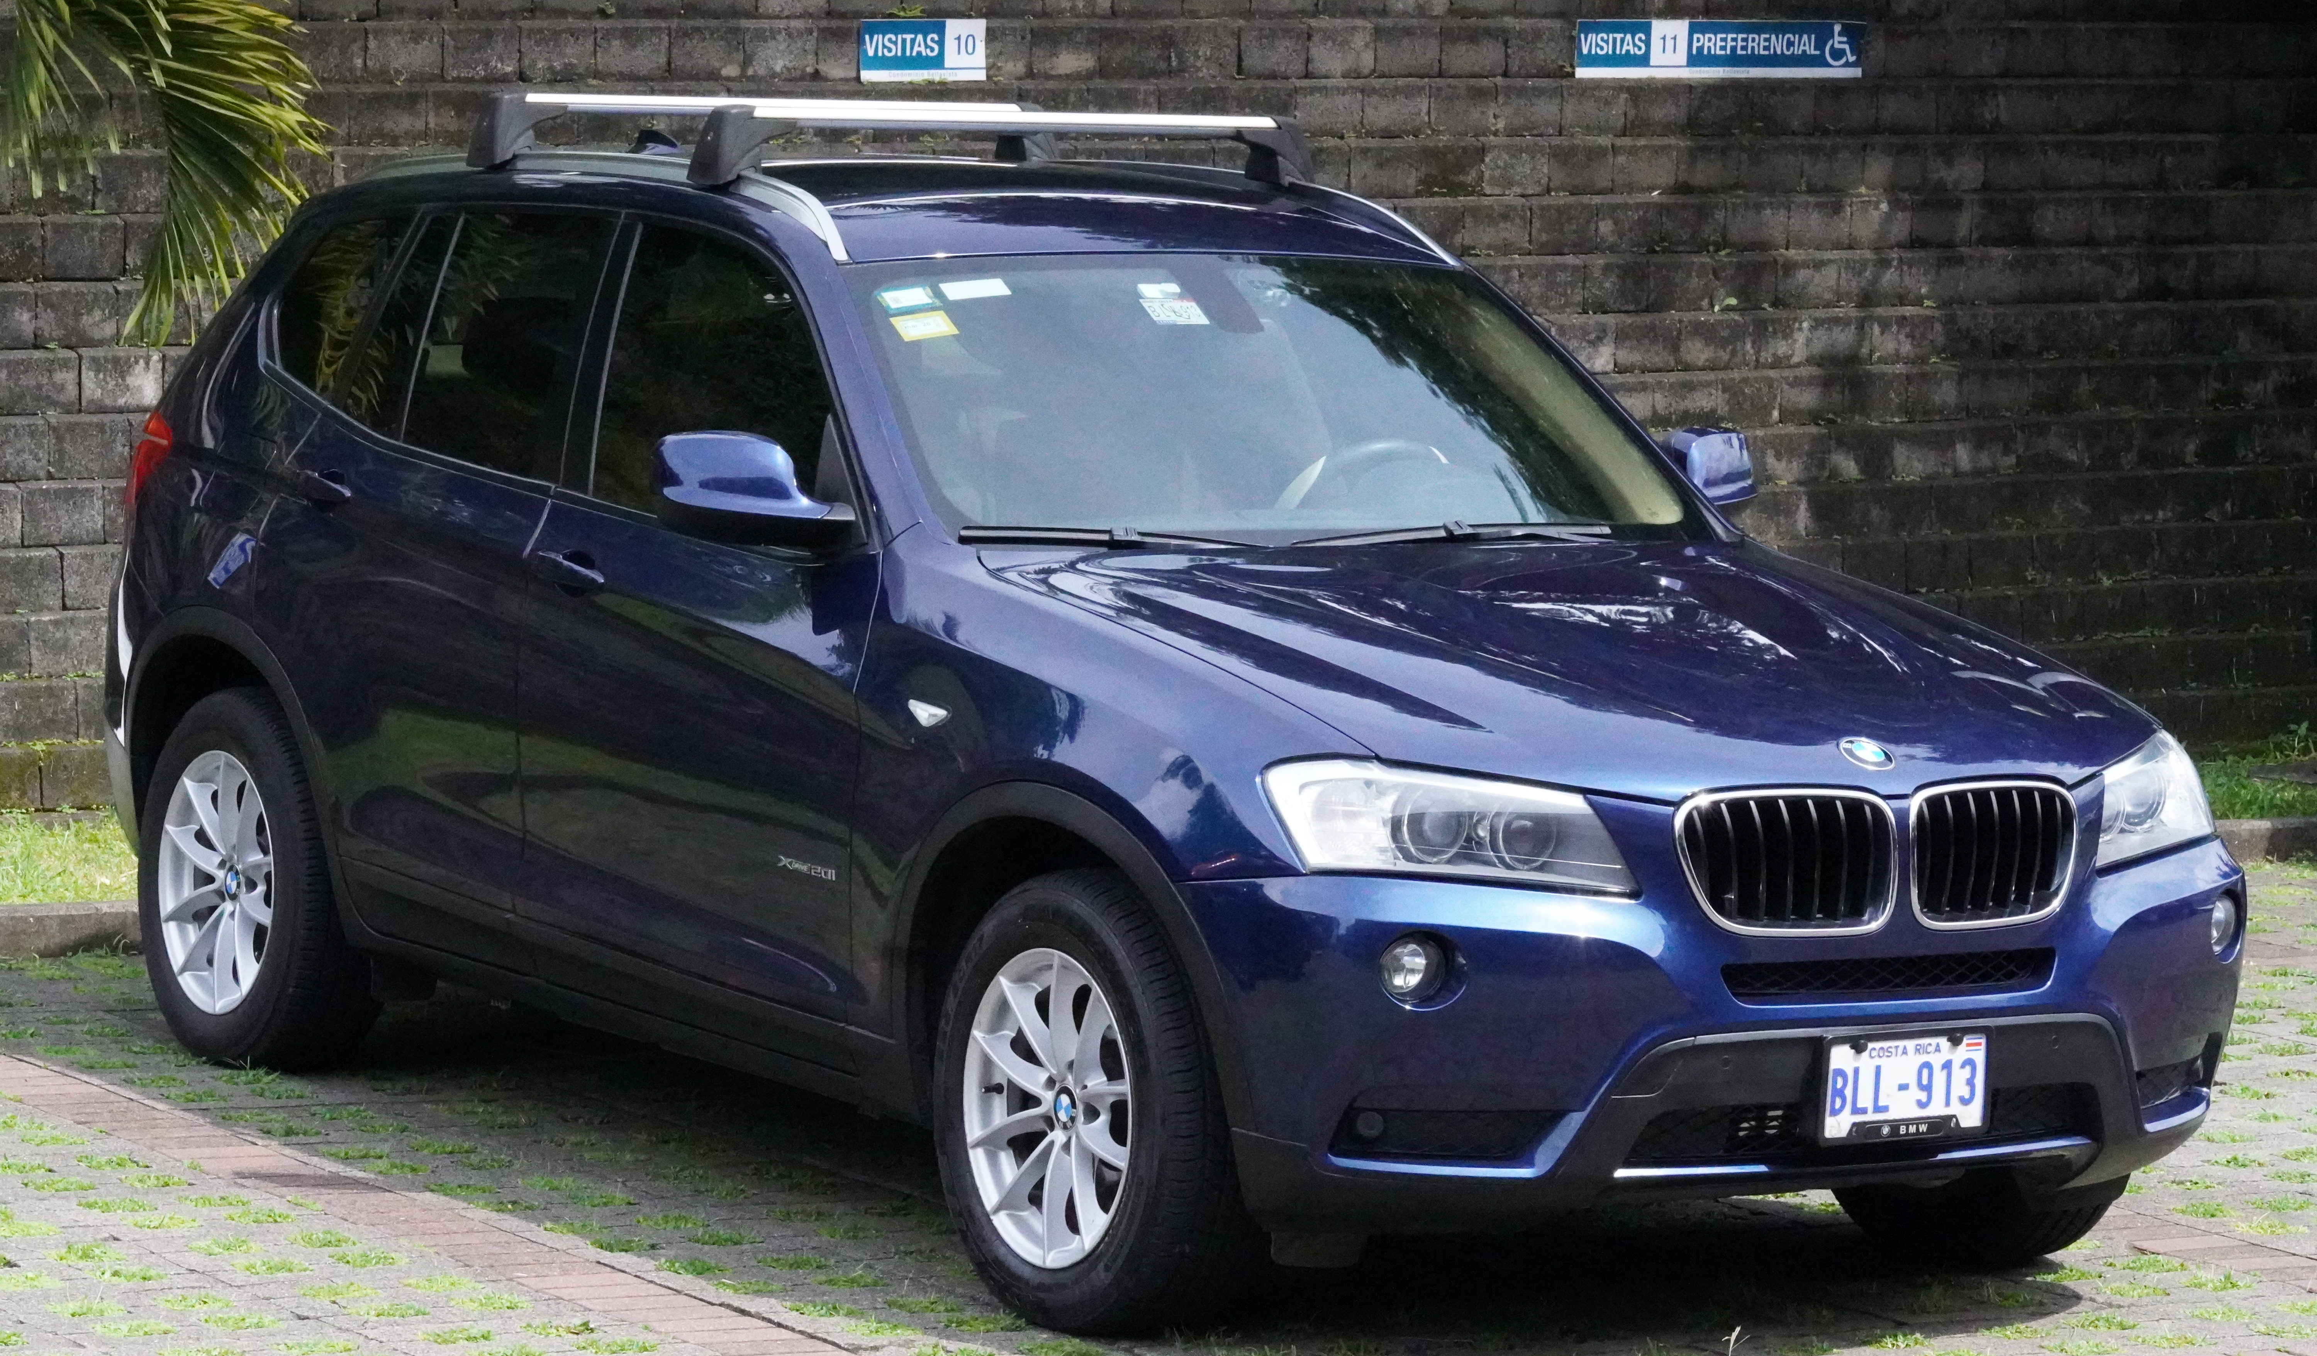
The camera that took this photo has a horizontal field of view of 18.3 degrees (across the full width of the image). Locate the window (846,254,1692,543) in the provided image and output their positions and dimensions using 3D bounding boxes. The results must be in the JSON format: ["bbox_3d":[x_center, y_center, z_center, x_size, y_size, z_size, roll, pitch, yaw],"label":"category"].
[{"bbox_3d":[0.206,-0.426,11.629,1.420,0.110,0.810,-1,42,-33],"label":"window"}]

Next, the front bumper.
[{"bbox_3d":[0.943,0.506,10.518,1.870,0.560,0.500,-1,6,-33],"label":"front bumper"}]

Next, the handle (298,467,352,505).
[{"bbox_3d":[-1.466,-0.332,12.624,0.050,0.048,0.195,-2,6,-33],"label":"handle"}]

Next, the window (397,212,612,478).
[{"bbox_3d":[-1.100,-0.583,12.360,0.040,0.470,0.675,22,-6,-33],"label":"window"}]

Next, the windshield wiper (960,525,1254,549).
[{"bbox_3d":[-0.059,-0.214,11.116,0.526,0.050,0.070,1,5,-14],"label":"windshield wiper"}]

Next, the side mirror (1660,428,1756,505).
[{"bbox_3d":[0.941,-0.356,12.284,0.210,0.155,0.175,-2,6,-33],"label":"side mirror"}]

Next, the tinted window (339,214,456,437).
[{"bbox_3d":[-1.328,-0.627,12.714,0.030,0.407,0.271,22,-6,-33],"label":"tinted window"}]

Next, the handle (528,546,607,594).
[{"bbox_3d":[-0.961,-0.170,11.790,0.055,0.050,0.225,-1,11,-33],"label":"handle"}]

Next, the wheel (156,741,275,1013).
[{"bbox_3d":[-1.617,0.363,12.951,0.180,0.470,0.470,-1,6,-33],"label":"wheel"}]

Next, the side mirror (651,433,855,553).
[{"bbox_3d":[-0.630,-0.293,11.223,0.260,0.185,0.180,-1,6,-33],"label":"side mirror"}]

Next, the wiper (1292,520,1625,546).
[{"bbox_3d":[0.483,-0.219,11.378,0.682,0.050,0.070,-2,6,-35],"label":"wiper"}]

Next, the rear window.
[{"bbox_3d":[-1.505,-0.686,13.083,0.035,0.332,0.408,21,-5,-30],"label":"rear window"}]

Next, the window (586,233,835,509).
[{"bbox_3d":[-0.700,-0.486,11.726,0.050,0.487,0.902,22,-6,-33],"label":"window"}]

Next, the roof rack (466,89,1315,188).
[{"bbox_3d":[-0.465,-0.945,12.694,1.240,0.143,0.930,-2,6,-33],"label":"roof rack"}]

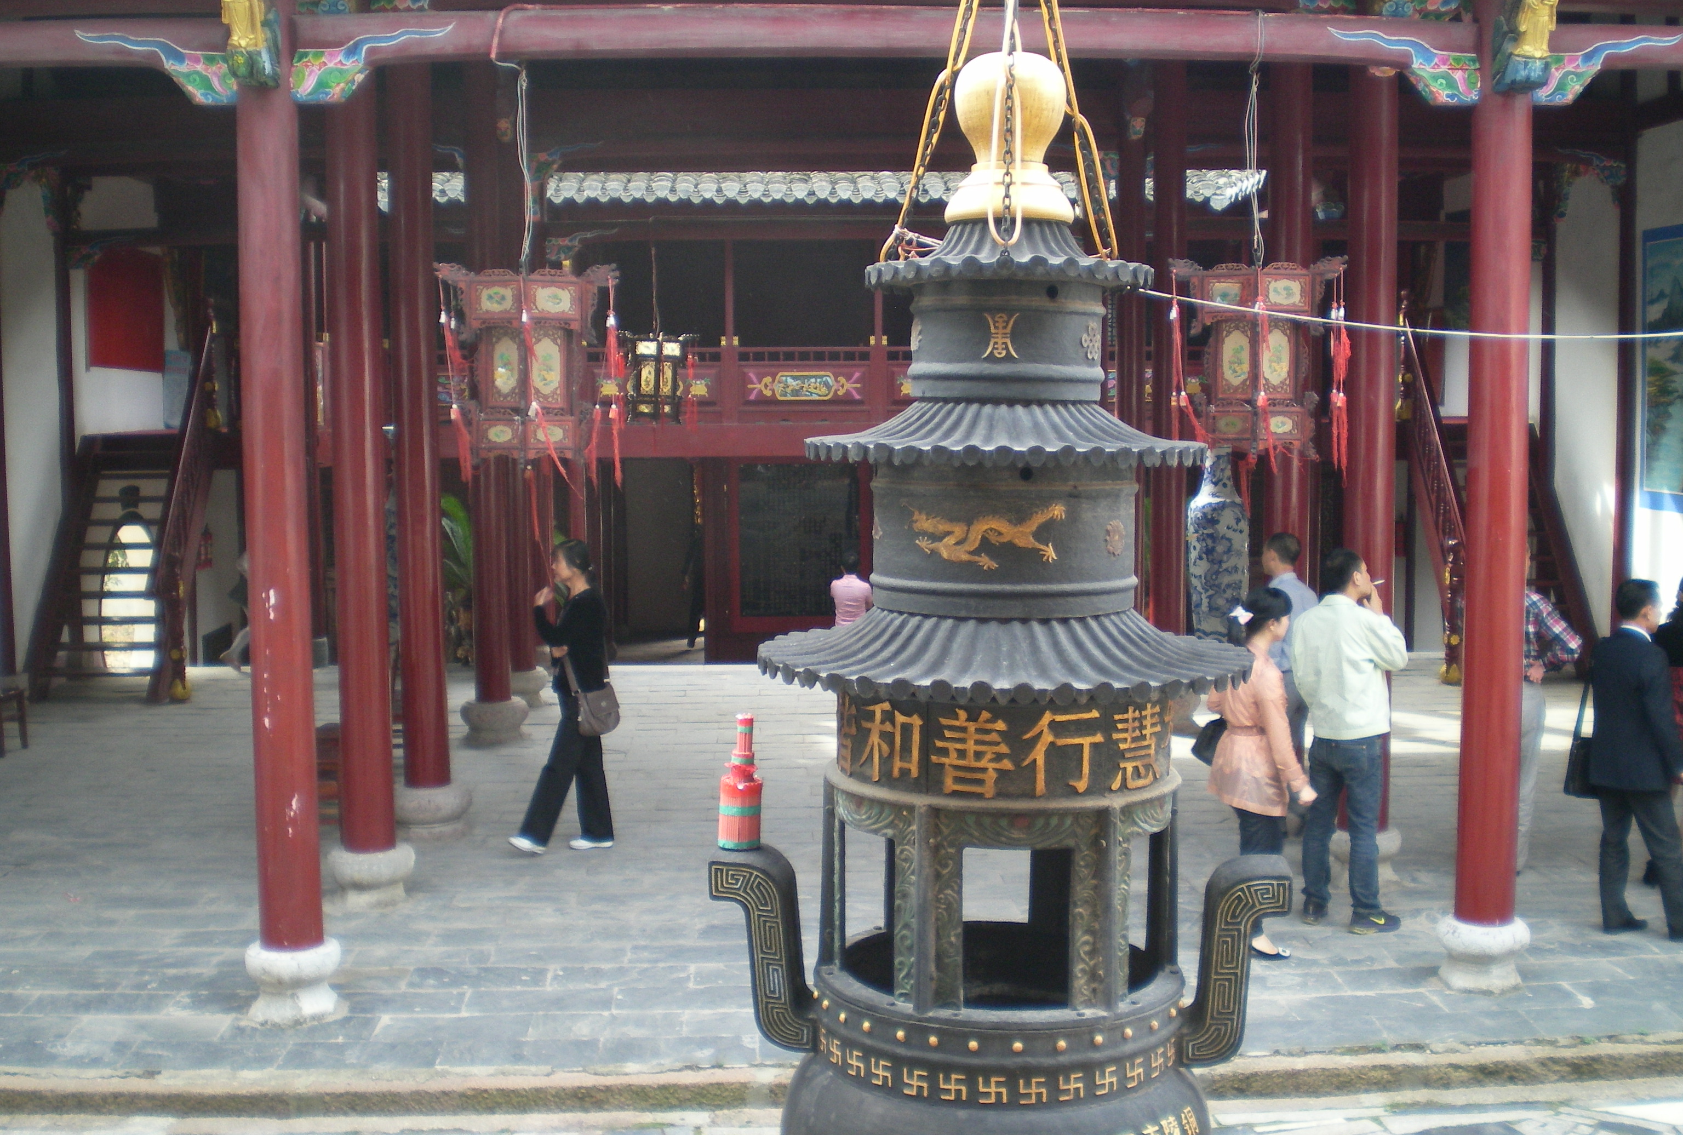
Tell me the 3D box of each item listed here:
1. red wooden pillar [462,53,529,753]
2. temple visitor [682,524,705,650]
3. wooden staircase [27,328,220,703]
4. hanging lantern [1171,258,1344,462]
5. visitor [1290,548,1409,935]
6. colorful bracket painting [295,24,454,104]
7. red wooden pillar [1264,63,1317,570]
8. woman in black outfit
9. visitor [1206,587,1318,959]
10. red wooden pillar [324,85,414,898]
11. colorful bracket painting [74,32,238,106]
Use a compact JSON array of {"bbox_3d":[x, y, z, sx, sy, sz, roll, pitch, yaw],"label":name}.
[{"bbox_3d":[-2.471,-1.227,12.876,0.440,4.894,0.440,-1,5,-3],"label":"red wooden pillar"},{"bbox_3d":[-1.734,0.175,22.559,0.520,1.640,0.480,-1,5,-3],"label":"temple visitor"},{"bbox_3d":[-5.959,-0.511,15.376,1.354,3.056,1.692,-1,5,-3],"label":"wooden staircase"},{"bbox_3d":[1.610,-0.815,7.135,0.670,0.760,0.700,-1,5,-3],"label":"hanging lantern"},{"bbox_3d":[2.292,0.760,8.271,0.480,1.717,0.360,3,7,36],"label":"visitor"},{"bbox_3d":[-1.763,-1.891,6.928,0.614,0.294,0.120,-1,5,-3],"label":"colorful bracket painting"},{"bbox_3d":[2.472,-0.911,10.306,0.250,4.133,0.250,-1,5,-3],"label":"red wooden pillar"},{"bbox_3d":[-1.484,0.674,9.856,0.540,1.655,0.430,-1,5,-3],"label":"woman in black outfit"},{"bbox_3d":[1.787,0.871,7.882,0.360,1.580,0.460,-3,6,-30],"label":"visitor"},{"bbox_3d":[-2.288,-0.641,8.735,0.420,4.500,0.420,-1,5,-3],"label":"red wooden pillar"},{"bbox_3d":[-2.506,-1.825,6.752,0.600,0.285,0.130,-1,5,-3],"label":"colorful bracket painting"}]

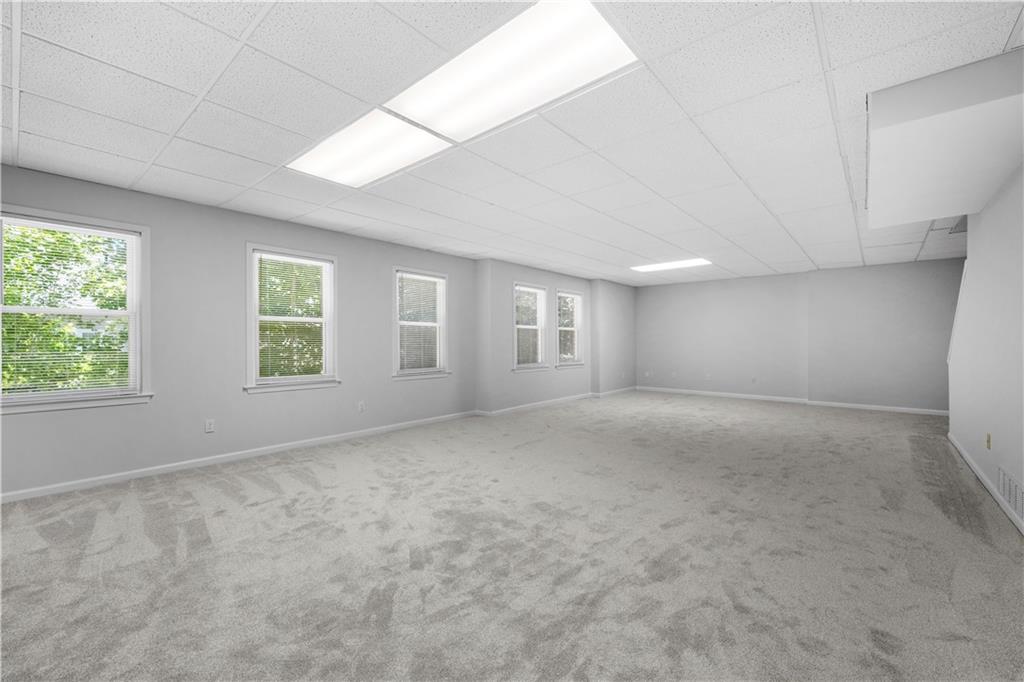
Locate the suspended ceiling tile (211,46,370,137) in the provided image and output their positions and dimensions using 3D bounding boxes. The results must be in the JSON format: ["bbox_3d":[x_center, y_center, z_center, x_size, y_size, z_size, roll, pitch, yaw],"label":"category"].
[{"bbox_3d":[-1.188,-1.291,2.132,0.600,0.020,0.600,0,0,41],"label":"suspended ceiling tile"}]

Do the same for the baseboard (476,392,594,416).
[{"bbox_3d":[0.630,1.113,7.145,0.025,0.090,3.002,0,0,44],"label":"baseboard"}]

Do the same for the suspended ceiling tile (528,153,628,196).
[{"bbox_3d":[0.509,-1.270,3.072,0.605,0.022,0.605,0,0,41],"label":"suspended ceiling tile"}]

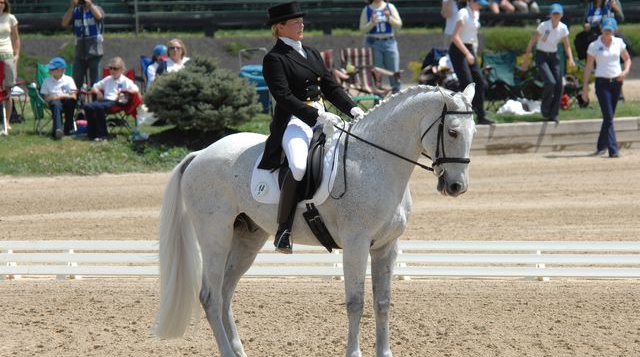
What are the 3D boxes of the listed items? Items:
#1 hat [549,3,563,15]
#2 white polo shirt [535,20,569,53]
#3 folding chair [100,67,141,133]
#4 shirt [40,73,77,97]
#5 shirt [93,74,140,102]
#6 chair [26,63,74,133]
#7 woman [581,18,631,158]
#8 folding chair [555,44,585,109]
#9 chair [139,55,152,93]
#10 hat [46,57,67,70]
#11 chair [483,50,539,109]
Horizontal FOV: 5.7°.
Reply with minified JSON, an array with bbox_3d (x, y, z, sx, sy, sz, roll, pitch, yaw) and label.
[{"bbox_3d":[2.948,-2.102,79.500,0.175,0.150,0.260,0,2,-12],"label":"hat"},{"bbox_3d":[2.869,-1.760,79.200,0.430,0.410,0.260,9,8,6],"label":"white polo shirt"},{"bbox_3d":[-2.495,-0.964,78.000,0.720,0.820,0.580,1,3,27],"label":"folding chair"},{"bbox_3d":[-3.122,-1.098,76.300,0.430,0.360,0.250,0,2,-3],"label":"shirt"},{"bbox_3d":[-2.492,-1.097,77.900,0.550,0.370,0.300,1,3,20],"label":"shirt"},{"bbox_3d":[-3.243,-0.970,77.500,0.680,0.870,0.570,-1,3,-12],"label":"chair"},{"bbox_3d":[3.506,-1.111,78.500,0.600,1.700,0.500,0,2,-3],"label":"woman"},{"bbox_3d":[3.268,-1.367,86.500,0.760,0.850,0.620,-1,2,-22],"label":"folding chair"},{"bbox_3d":[-1.996,-1.083,80.000,0.700,0.880,0.580,0,3,0],"label":"chair"},{"bbox_3d":[-3.199,-1.396,77.600,0.180,0.140,0.260,2,3,37],"label":"hat"},{"bbox_3d":[2.568,-1.298,85.500,0.740,0.800,0.600,-1,3,-27],"label":"chair"}]

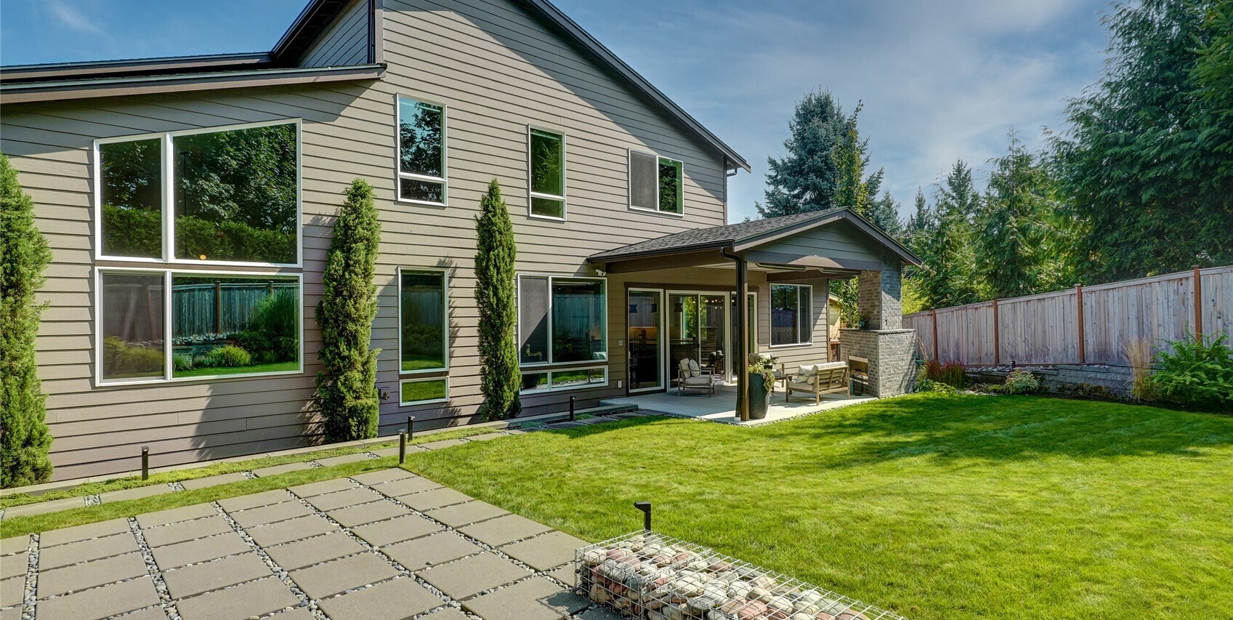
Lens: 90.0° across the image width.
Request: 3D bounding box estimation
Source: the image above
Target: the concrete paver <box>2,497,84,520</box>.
[{"bbox_3d":[-5.983,2.097,6.456,0.605,0.050,0.605,0,-2,-42],"label":"concrete paver"}]

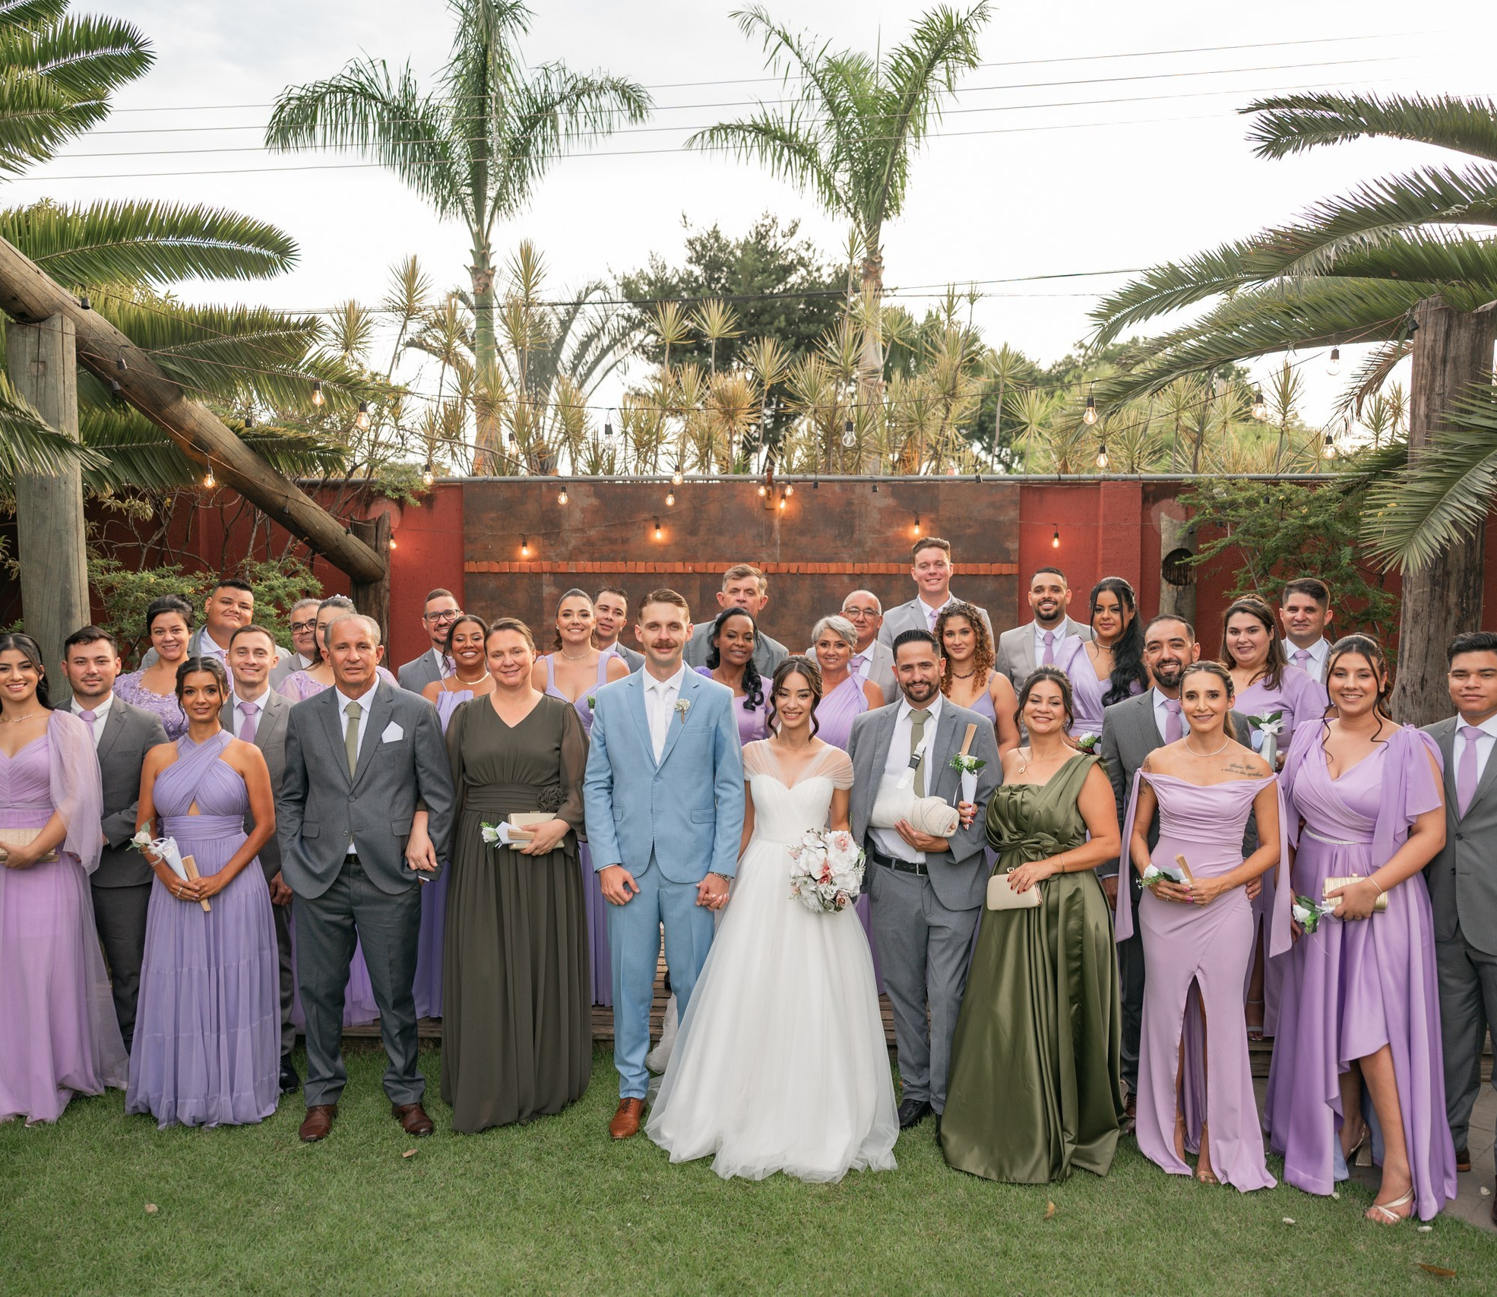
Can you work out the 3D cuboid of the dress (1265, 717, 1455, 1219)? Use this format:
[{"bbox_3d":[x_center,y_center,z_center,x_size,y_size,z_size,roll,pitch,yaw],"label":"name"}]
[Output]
[{"bbox_3d":[1.889,0.946,3.991,0.527,1.460,0.500,3,6,36],"label":"dress"}]

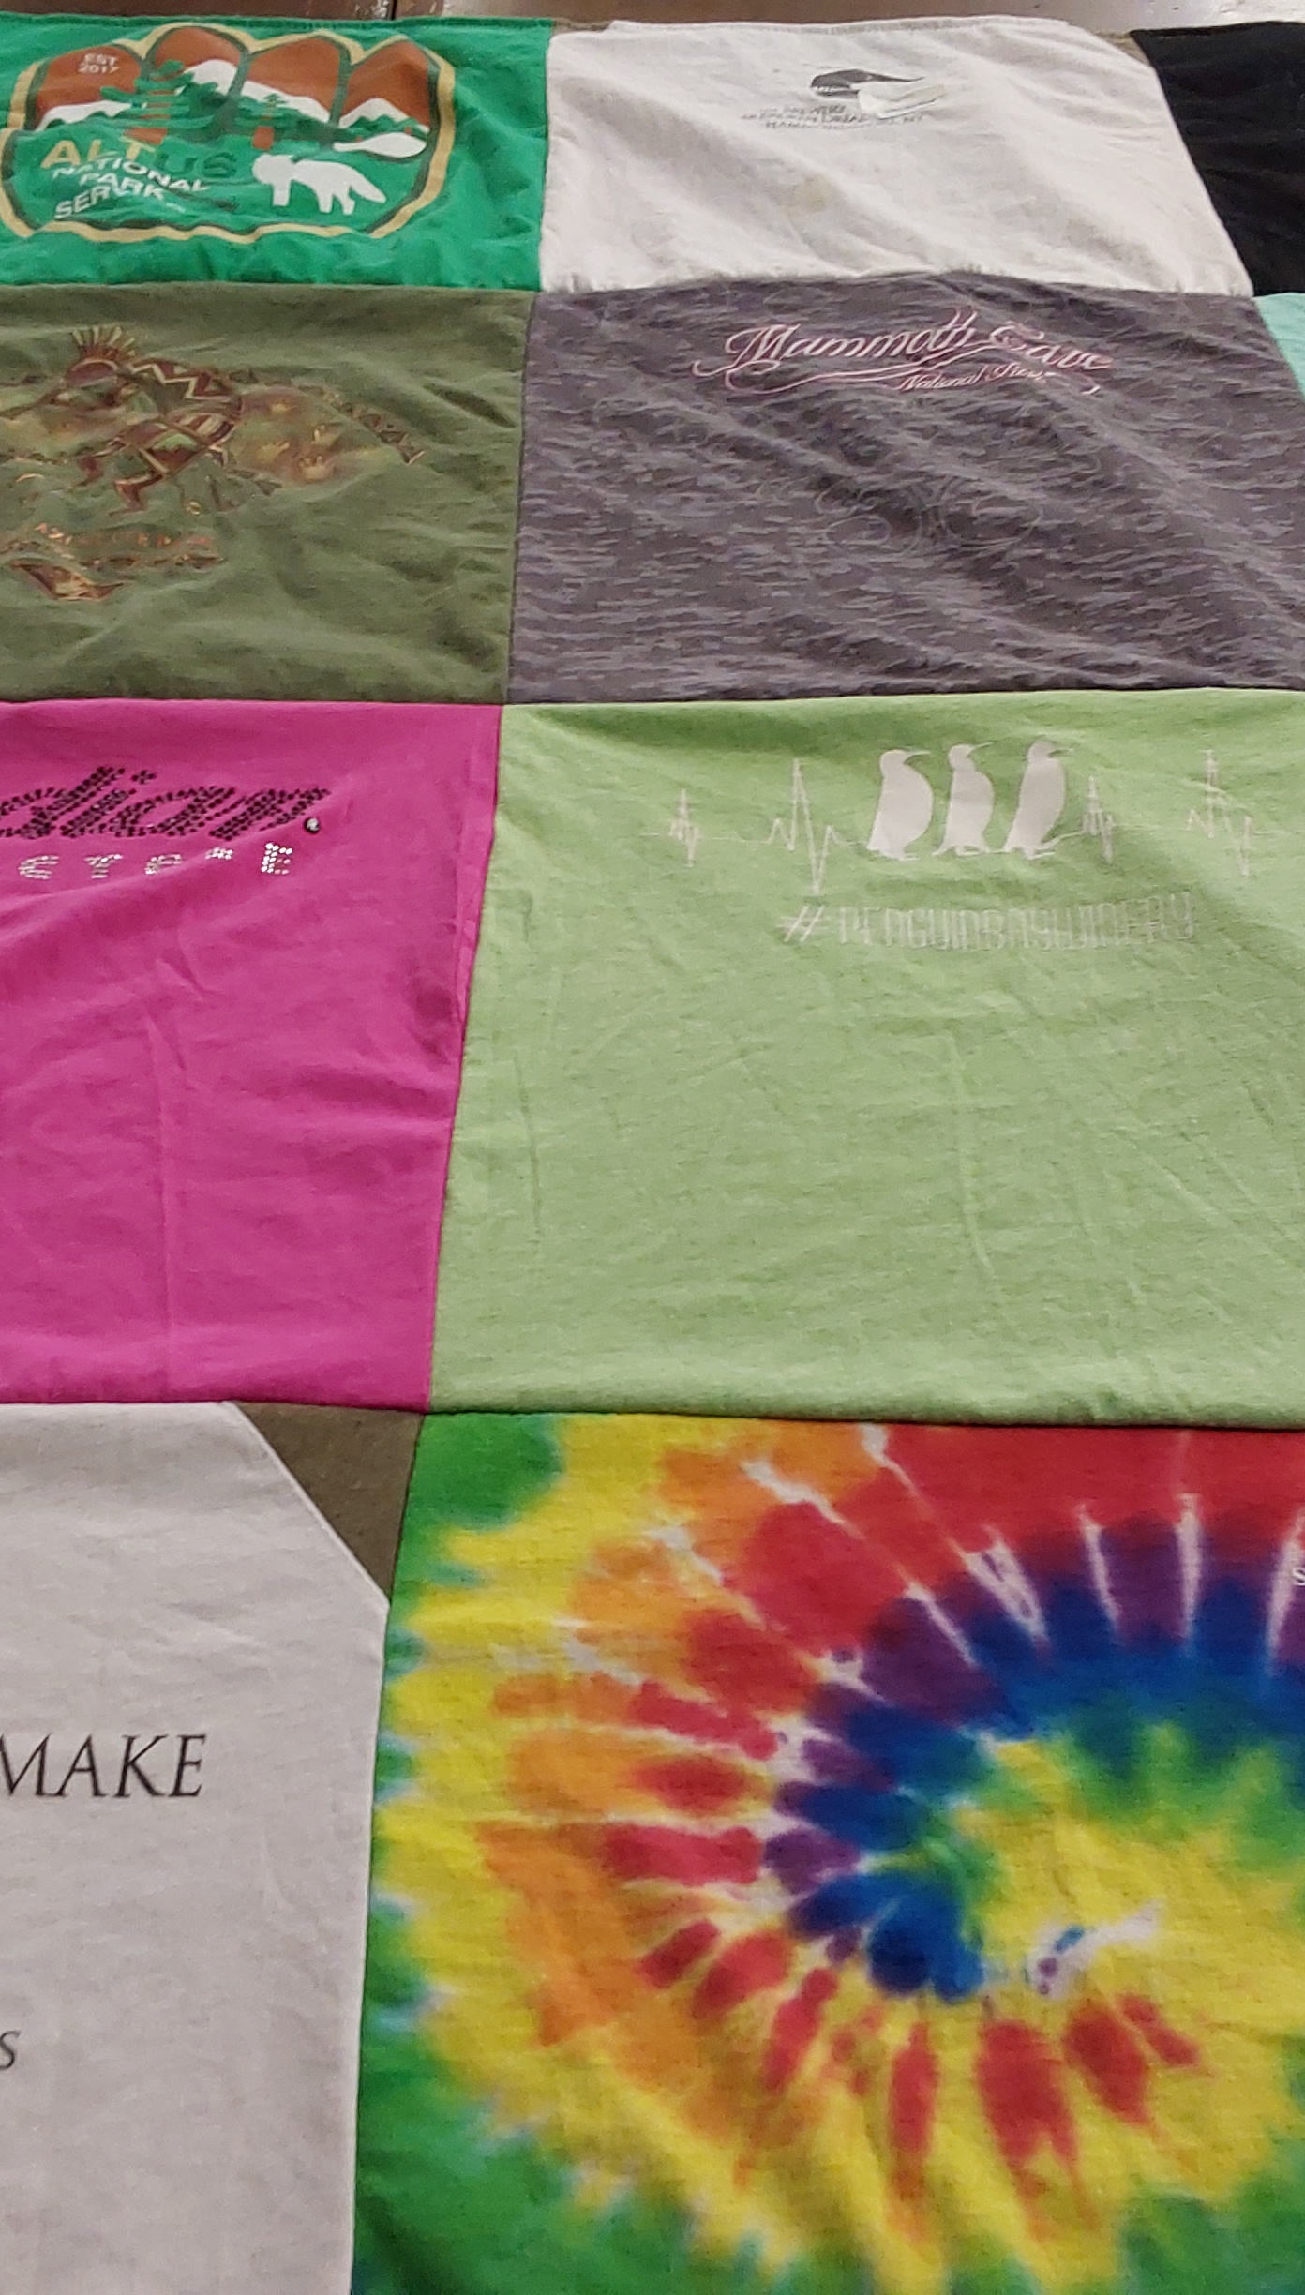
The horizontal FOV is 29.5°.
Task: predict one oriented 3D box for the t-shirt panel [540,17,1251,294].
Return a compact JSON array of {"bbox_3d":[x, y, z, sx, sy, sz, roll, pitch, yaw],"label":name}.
[{"bbox_3d":[0.127,-0.592,1.464,0.380,0.020,0.394,0,43,0],"label":"t-shirt panel"}]

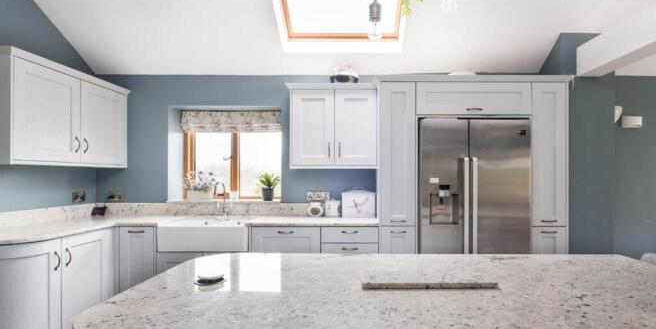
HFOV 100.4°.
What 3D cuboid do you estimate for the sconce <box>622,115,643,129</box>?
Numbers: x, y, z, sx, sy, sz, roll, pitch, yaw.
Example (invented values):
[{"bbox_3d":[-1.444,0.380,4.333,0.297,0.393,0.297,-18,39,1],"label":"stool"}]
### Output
[{"bbox_3d":[3.096,-0.428,2.830,0.214,0.127,0.100,0,-1,2],"label":"sconce"}]

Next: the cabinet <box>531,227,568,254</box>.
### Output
[{"bbox_3d":[1.924,0.937,2.640,0.318,0.790,0.580,0,-1,2],"label":"cabinet"}]

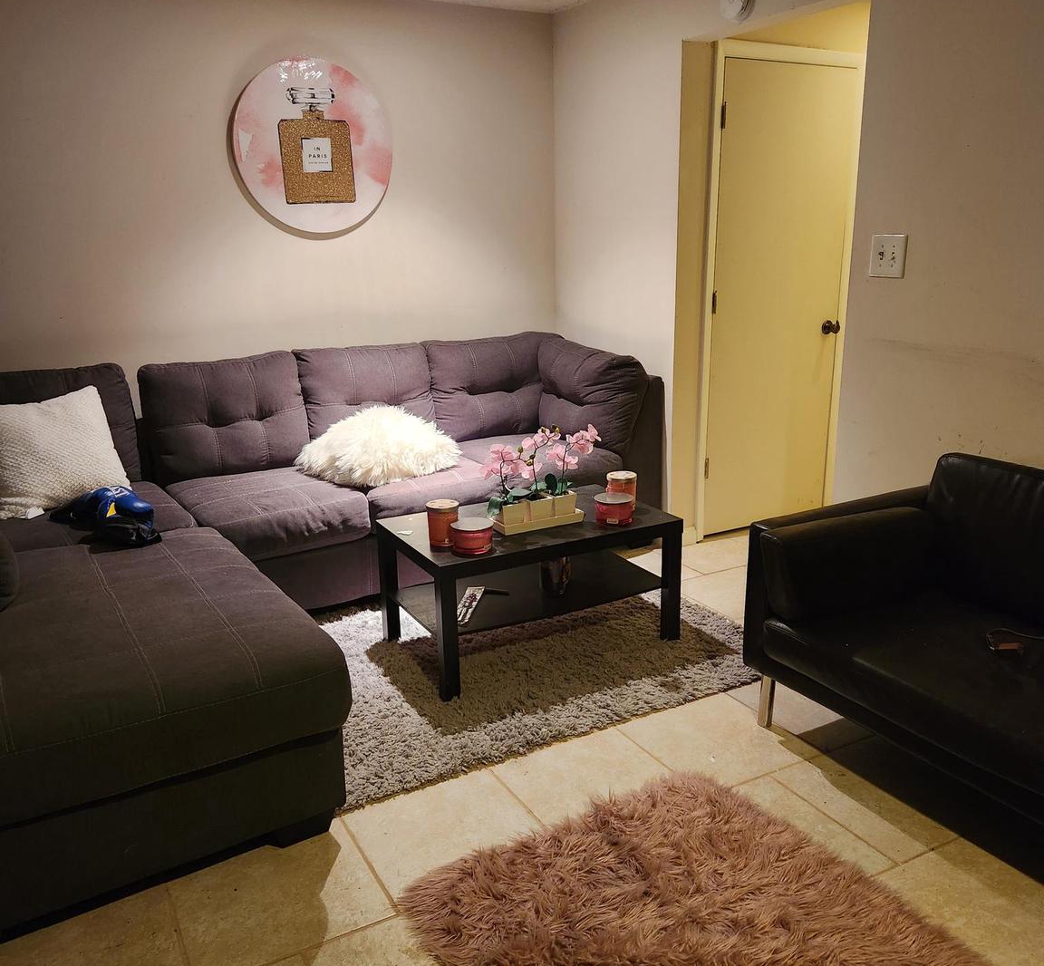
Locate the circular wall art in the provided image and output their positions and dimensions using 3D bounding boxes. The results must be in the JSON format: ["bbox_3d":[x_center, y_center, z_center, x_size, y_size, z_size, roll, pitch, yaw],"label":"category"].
[{"bbox_3d":[-0.884,-1.435,3.963,0.705,0.705,0.025,-9,18,-28],"label":"circular wall art"}]

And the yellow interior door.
[{"bbox_3d":[1.148,-0.793,4.196,0.755,2.037,0.045,-9,18,-28],"label":"yellow interior door"}]

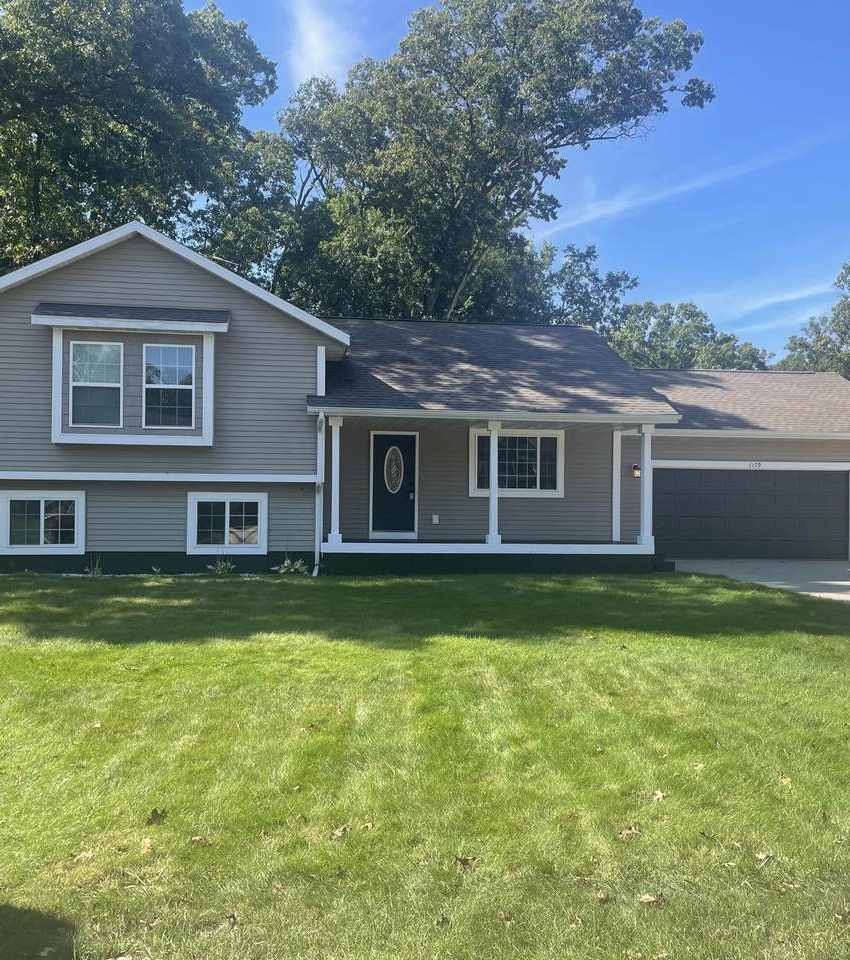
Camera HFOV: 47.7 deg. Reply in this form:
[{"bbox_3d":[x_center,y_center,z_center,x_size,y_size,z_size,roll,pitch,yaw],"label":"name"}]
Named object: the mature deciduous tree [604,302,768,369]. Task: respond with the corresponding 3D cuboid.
[{"bbox_3d":[15.835,-4.031,57.868,10.300,13.600,10.300,1,-1,0],"label":"mature deciduous tree"}]

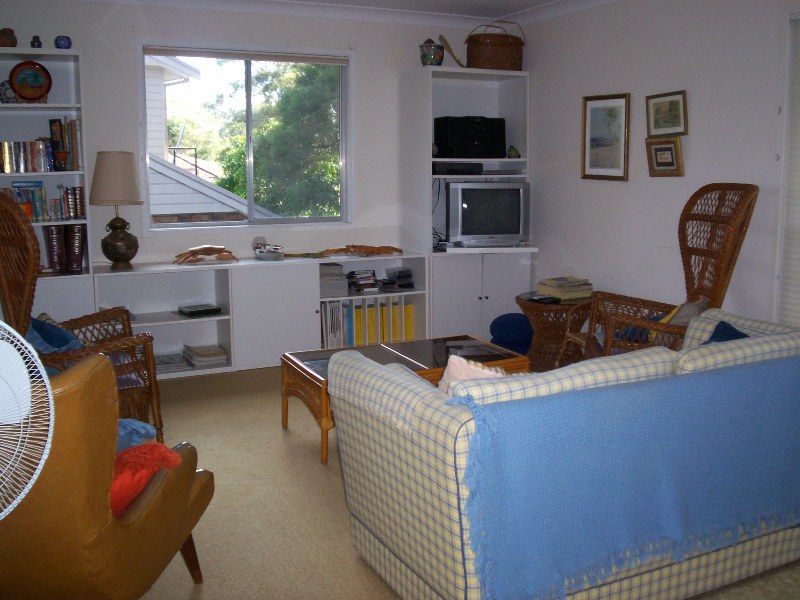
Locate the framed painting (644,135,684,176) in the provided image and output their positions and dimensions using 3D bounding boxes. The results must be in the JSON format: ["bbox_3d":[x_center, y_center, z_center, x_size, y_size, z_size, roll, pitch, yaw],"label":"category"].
[{"bbox_3d":[1.562,-0.842,4.915,0.033,0.230,0.290,-4,10,-24],"label":"framed painting"}]

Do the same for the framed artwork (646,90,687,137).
[{"bbox_3d":[1.560,-1.085,4.877,0.030,0.251,0.329,-4,10,-24],"label":"framed artwork"}]

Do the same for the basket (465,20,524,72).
[{"bbox_3d":[0.704,-1.870,6.177,0.416,0.393,0.312,-4,10,-24],"label":"basket"}]

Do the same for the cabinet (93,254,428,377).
[{"bbox_3d":[-0.924,0.076,5.768,2.249,0.692,0.500,-4,10,-24],"label":"cabinet"}]

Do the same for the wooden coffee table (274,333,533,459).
[{"bbox_3d":[0.024,0.465,4.205,1.105,0.390,0.663,-4,10,-24],"label":"wooden coffee table"}]

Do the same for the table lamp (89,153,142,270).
[{"bbox_3d":[-1.782,-0.567,5.291,0.332,0.744,0.332,-4,10,-24],"label":"table lamp"}]

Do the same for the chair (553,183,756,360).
[{"bbox_3d":[1.323,0.033,4.194,0.858,1.228,0.845,0,9,4],"label":"chair"}]

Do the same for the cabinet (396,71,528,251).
[{"bbox_3d":[0.480,-1.020,6.254,0.826,1.308,0.507,-4,10,-24],"label":"cabinet"}]

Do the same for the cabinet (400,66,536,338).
[{"bbox_3d":[0.494,-0.680,6.312,0.852,1.998,0.507,-4,10,-24],"label":"cabinet"}]

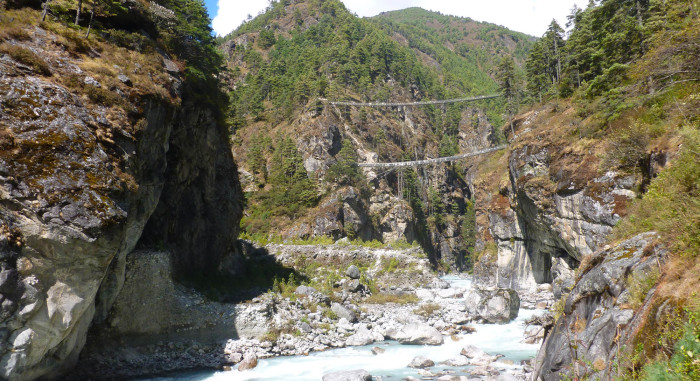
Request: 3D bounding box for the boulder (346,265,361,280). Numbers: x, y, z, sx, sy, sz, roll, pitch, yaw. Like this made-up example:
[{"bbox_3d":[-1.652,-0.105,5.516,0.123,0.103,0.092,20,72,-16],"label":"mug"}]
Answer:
[{"bbox_3d":[0.510,12.280,85.000,2.050,2.100,1.950,0,-7,0],"label":"boulder"}]

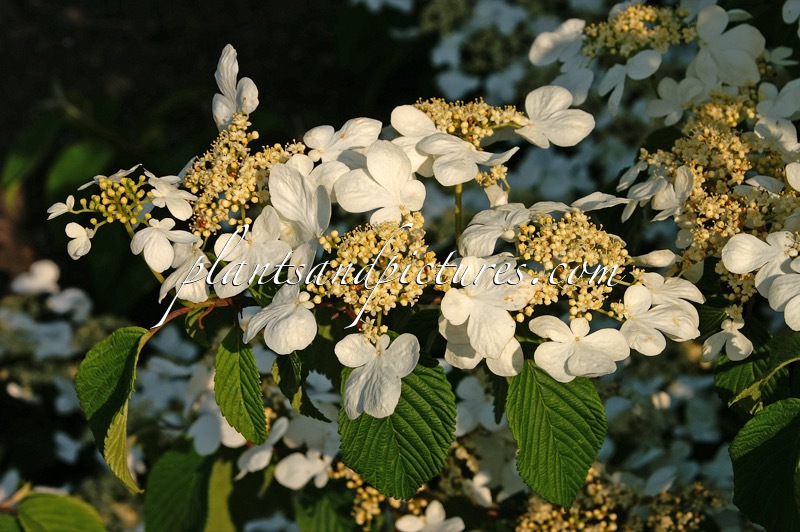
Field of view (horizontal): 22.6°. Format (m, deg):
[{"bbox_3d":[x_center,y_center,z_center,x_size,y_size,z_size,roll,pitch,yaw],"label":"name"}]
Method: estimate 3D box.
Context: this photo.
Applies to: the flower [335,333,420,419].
[{"bbox_3d":[-0.010,0.049,0.890,0.038,0.038,0.012,0,-14,0],"label":"flower"}]

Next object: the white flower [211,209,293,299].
[{"bbox_3d":[-0.059,-0.006,0.800,0.033,0.037,0.013,3,-17,10],"label":"white flower"}]

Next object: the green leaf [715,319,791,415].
[{"bbox_3d":[0.164,0.047,0.930,0.037,0.046,0.020,0,-21,6],"label":"green leaf"}]

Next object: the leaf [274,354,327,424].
[{"bbox_3d":[-0.046,0.056,0.915,0.026,0.033,0.016,0,-15,6],"label":"leaf"}]

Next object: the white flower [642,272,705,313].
[{"bbox_3d":[0.117,0.011,0.860,0.027,0.017,0.012,-11,-25,-12],"label":"white flower"}]

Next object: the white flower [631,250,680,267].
[{"bbox_3d":[0.112,-0.003,0.870,0.021,0.010,0.009,6,53,-3],"label":"white flower"}]

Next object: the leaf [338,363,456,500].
[{"bbox_3d":[-0.001,0.072,0.905,0.052,0.068,0.016,-3,-13,-1],"label":"leaf"}]

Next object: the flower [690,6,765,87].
[{"bbox_3d":[0.161,-0.108,0.980,0.036,0.039,0.014,0,-17,9],"label":"flower"}]

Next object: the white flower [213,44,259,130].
[{"bbox_3d":[-0.072,-0.078,0.870,0.020,0.036,0.015,-3,-11,-18],"label":"white flower"}]

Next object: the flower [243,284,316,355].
[{"bbox_3d":[-0.048,0.021,0.790,0.030,0.030,0.015,-6,-22,-18],"label":"flower"}]

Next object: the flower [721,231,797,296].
[{"bbox_3d":[0.151,0.000,0.840,0.034,0.029,0.014,0,-12,9],"label":"flower"}]

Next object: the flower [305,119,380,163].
[{"bbox_3d":[-0.026,-0.057,0.910,0.036,0.011,0.024,0,53,0],"label":"flower"}]

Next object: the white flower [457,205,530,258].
[{"bbox_3d":[0.038,-0.014,0.800,0.031,0.022,0.015,-10,-27,-30],"label":"white flower"}]

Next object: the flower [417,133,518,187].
[{"bbox_3d":[0.028,-0.045,0.840,0.042,0.015,0.022,3,56,-2],"label":"flower"}]

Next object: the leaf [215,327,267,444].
[{"bbox_3d":[-0.069,0.051,0.860,0.020,0.051,0.012,-13,-15,15],"label":"leaf"}]

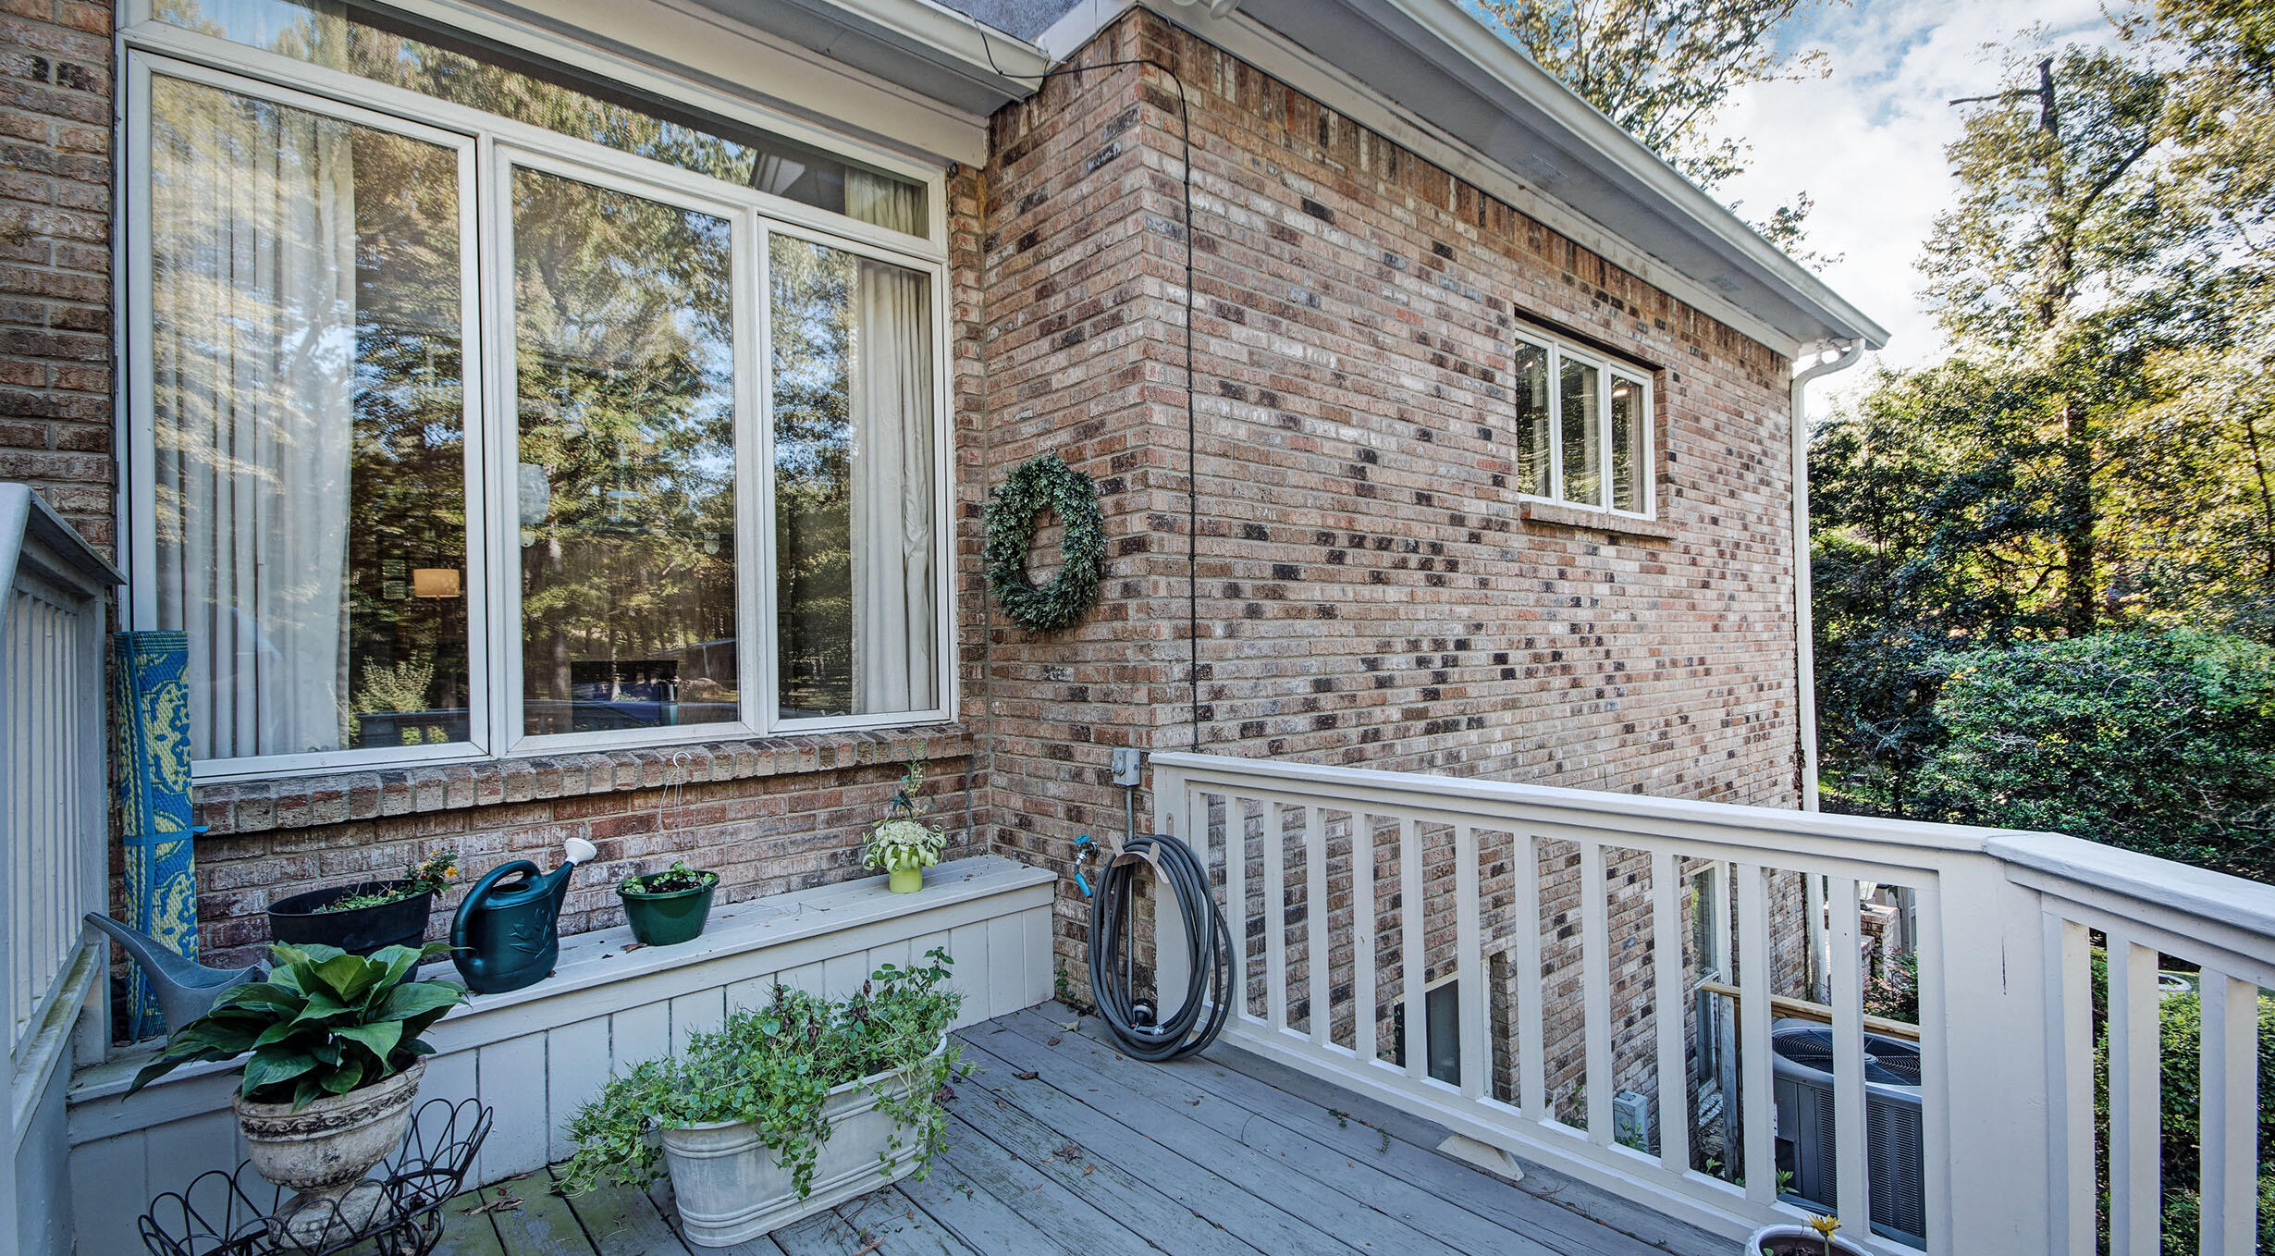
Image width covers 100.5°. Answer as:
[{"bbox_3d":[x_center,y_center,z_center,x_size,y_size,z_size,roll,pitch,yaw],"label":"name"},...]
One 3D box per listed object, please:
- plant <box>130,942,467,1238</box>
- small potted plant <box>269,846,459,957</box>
[{"bbox_3d":[-1.639,0.932,1.913,0.490,0.540,0.450,0,-1,-42],"label":"plant"},{"bbox_3d":[-1.837,0.706,2.246,0.340,0.360,0.310,0,-1,-42],"label":"small potted plant"}]

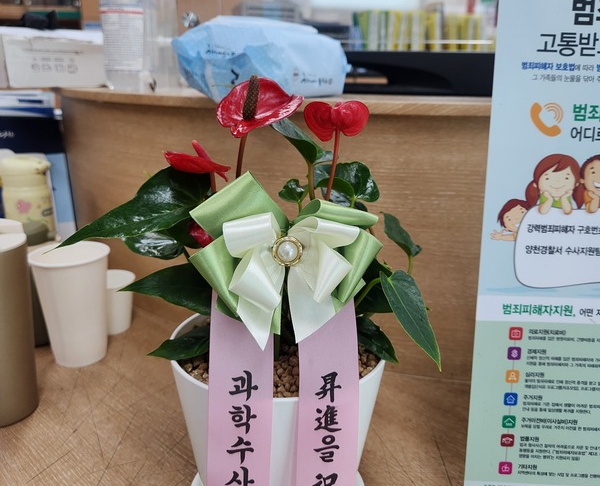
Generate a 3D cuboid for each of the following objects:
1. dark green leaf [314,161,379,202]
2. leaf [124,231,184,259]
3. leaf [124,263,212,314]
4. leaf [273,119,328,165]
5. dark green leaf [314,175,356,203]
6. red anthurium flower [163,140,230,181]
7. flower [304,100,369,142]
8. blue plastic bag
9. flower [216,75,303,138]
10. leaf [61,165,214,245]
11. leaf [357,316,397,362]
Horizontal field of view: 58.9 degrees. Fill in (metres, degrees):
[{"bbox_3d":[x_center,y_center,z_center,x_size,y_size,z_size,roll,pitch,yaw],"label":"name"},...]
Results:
[{"bbox_3d":[0.032,-0.044,0.375,0.047,0.025,0.030,1,17,0],"label":"dark green leaf"},{"bbox_3d":[-0.098,-0.001,0.376,0.054,0.021,0.028,1,17,0],"label":"leaf"},{"bbox_3d":[-0.087,0.031,0.369,0.065,0.026,0.032,1,17,0],"label":"leaf"},{"bbox_3d":[0.000,-0.068,0.353,0.043,0.031,0.028,1,17,0],"label":"leaf"},{"bbox_3d":[0.024,-0.037,0.368,0.027,0.019,0.018,4,17,11],"label":"dark green leaf"},{"bbox_3d":[-0.068,-0.054,0.350,0.044,0.028,0.036,-2,17,-11],"label":"red anthurium flower"},{"bbox_3d":[0.025,-0.084,0.364,0.043,0.029,0.032,1,31,0],"label":"flower"},{"bbox_3d":[-0.048,-0.221,0.654,0.188,0.087,0.100,-8,19,-27],"label":"blue plastic bag"},{"bbox_3d":[-0.027,-0.090,0.352,0.054,0.038,0.036,1,-4,5],"label":"flower"},{"bbox_3d":[-0.111,-0.013,0.350,0.106,0.022,0.052,-19,54,-15],"label":"leaf"},{"bbox_3d":[0.052,0.069,0.380,0.035,0.026,0.028,1,17,0],"label":"leaf"}]

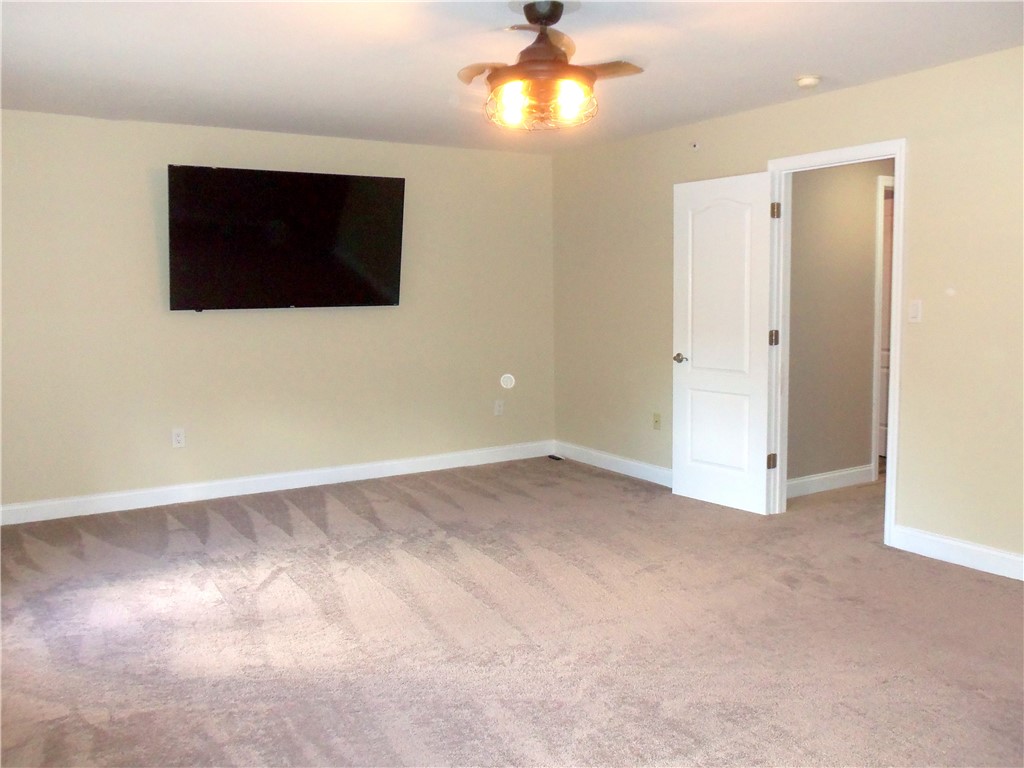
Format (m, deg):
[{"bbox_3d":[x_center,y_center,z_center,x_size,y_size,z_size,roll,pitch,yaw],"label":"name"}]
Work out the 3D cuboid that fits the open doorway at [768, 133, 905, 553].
[{"bbox_3d":[1.820,-0.230,4.682,0.145,2.116,0.885,-4,7,-32],"label":"open doorway"}]

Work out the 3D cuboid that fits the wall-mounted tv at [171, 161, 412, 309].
[{"bbox_3d":[-1.481,-0.963,5.595,1.575,0.905,0.070,-4,17,-32],"label":"wall-mounted tv"}]

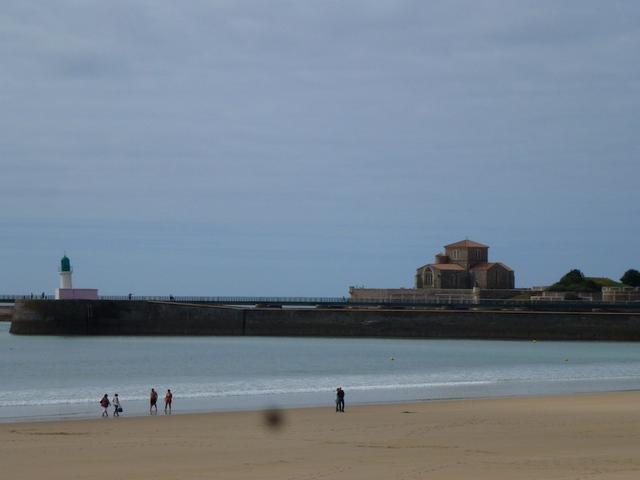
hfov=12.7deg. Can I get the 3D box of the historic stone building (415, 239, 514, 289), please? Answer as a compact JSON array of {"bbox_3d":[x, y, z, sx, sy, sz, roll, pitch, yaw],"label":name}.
[{"bbox_3d":[47.604,7.793,951.412,26.800,16.600,30.800,0,-2,42],"label":"historic stone building"}]

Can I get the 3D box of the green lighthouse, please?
[{"bbox_3d":[-59.562,7.723,675.000,3.100,8.700,3.100,1,-1,0],"label":"green lighthouse"}]

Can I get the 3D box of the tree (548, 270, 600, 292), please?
[{"bbox_3d":[85.151,13.551,965.000,17.000,8.000,13.000,1,-1,0],"label":"tree"}]

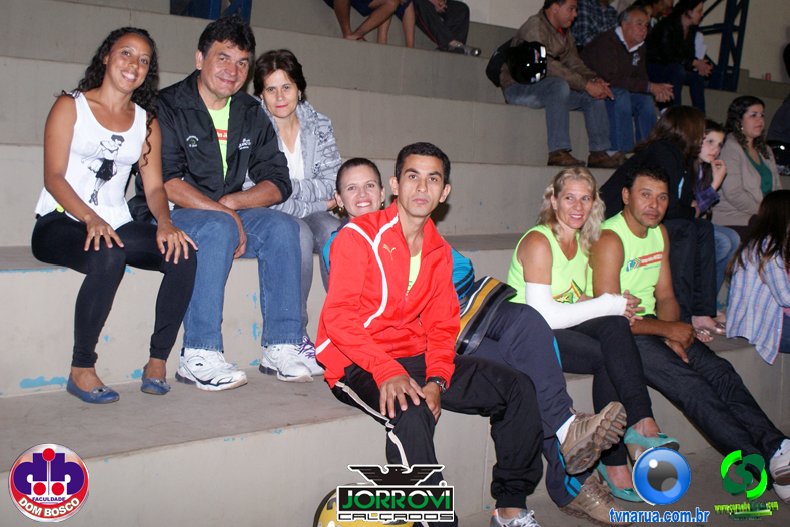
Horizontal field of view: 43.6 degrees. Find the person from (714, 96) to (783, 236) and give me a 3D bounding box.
[{"bbox_3d":[2.270,-0.378,6.040,0.520,1.260,0.720,-2,7,-33],"label":"person"}]

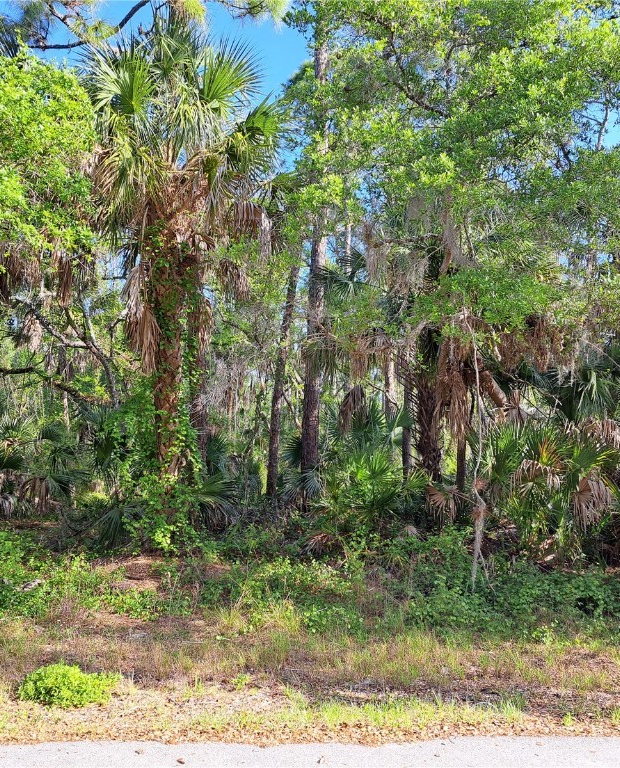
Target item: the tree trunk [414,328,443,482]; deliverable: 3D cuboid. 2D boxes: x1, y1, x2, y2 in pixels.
[{"bbox_3d":[1.659,0.286,9.900,0.360,2.250,0.350,-1,-2,0],"label":"tree trunk"}]

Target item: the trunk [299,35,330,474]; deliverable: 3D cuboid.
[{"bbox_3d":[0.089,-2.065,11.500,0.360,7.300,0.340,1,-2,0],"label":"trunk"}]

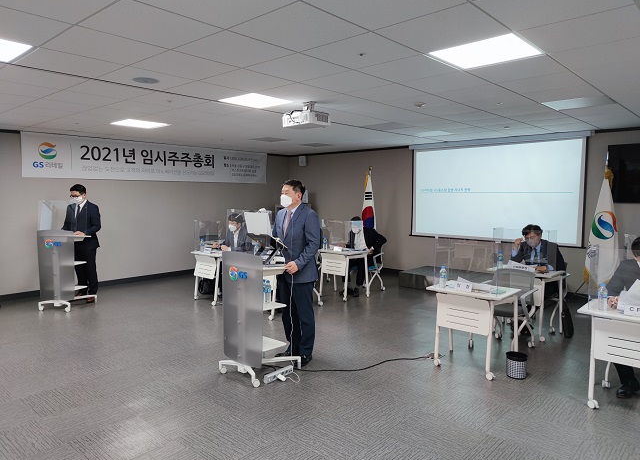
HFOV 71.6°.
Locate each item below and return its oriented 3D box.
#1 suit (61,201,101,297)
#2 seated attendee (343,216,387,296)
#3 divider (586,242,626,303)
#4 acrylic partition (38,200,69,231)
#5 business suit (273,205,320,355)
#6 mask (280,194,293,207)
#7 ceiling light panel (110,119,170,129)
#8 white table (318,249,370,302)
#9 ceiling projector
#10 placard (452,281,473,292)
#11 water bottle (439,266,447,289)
[{"bbox_3d":[-3.550,0.287,6.615,0.560,1.420,0.450,2,5,16],"label":"suit"},{"bbox_3d":[0.700,0.415,7.324,0.620,1.250,0.820,4,6,42],"label":"seated attendee"},{"bbox_3d":[2.468,0.411,3.428,0.620,0.510,0.340,4,6,44],"label":"divider"},{"bbox_3d":[-3.635,-0.163,6.300,0.580,0.510,0.270,2,5,17],"label":"acrylic partition"},{"bbox_3d":[-0.224,0.509,4.435,0.350,1.520,0.500,-4,6,-43],"label":"business suit"},{"bbox_3d":[-0.322,-0.279,4.260,0.085,0.125,0.125,-4,6,-38],"label":"mask"},{"bbox_3d":[-2.523,-1.512,6.267,0.600,0.050,0.600,4,6,42],"label":"ceiling light panel"},{"bbox_3d":[0.389,0.702,7.119,0.700,0.720,0.550,4,6,44],"label":"white table"},{"bbox_3d":[-0.151,-1.226,4.766,0.400,0.240,0.265,4,6,44],"label":"ceiling projector"},{"bbox_3d":[1.326,0.526,4.137,0.065,0.070,0.200,-4,6,-42],"label":"placard"},{"bbox_3d":[1.213,0.458,4.364,0.066,0.212,0.066,4,6,44],"label":"water bottle"}]

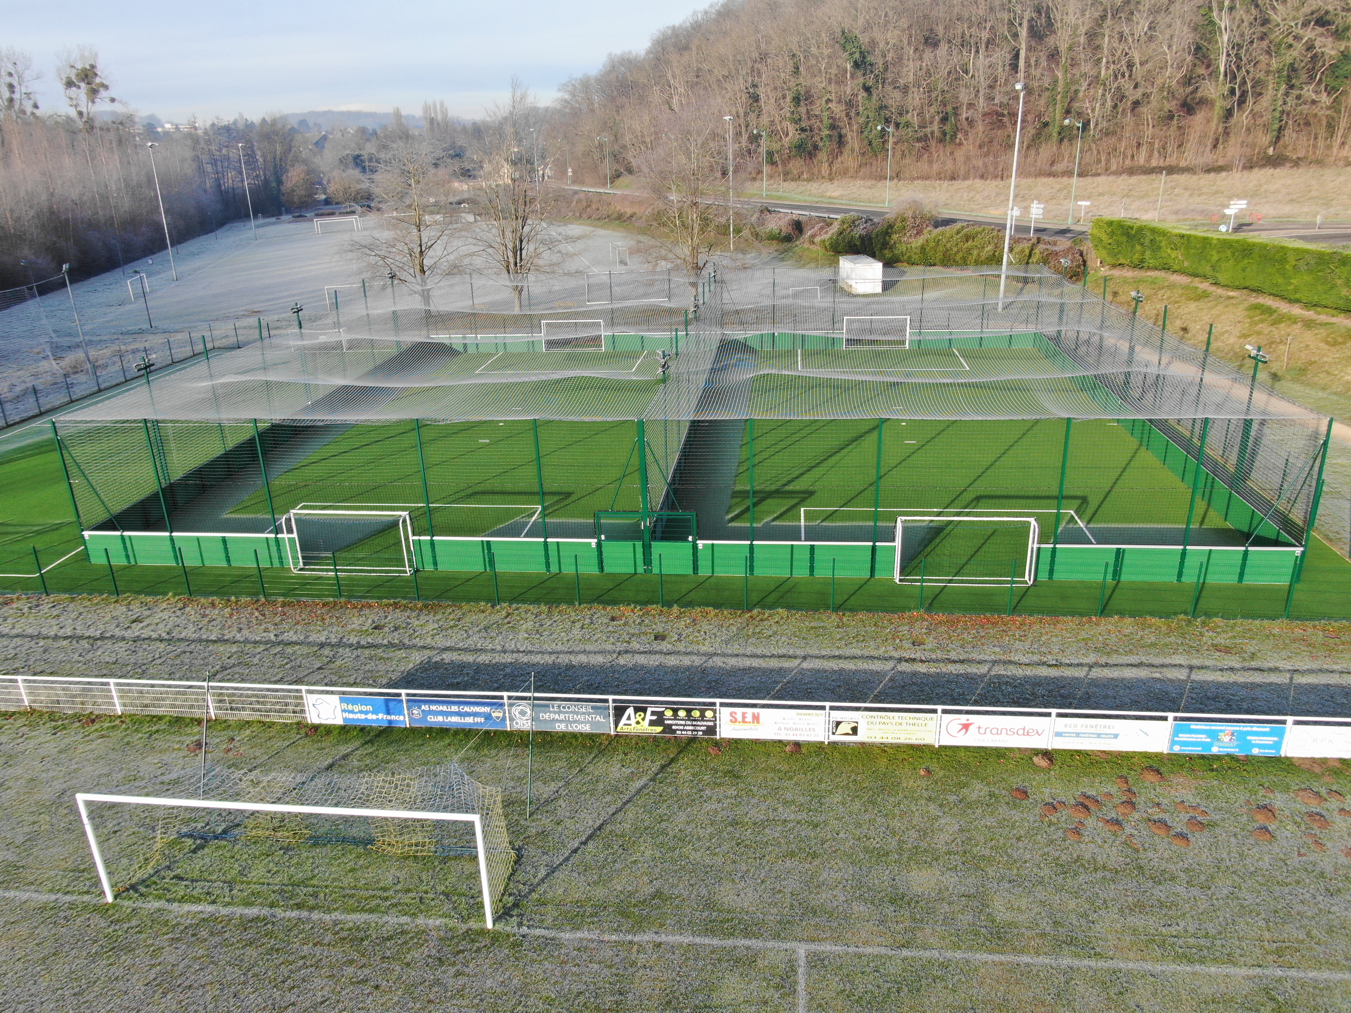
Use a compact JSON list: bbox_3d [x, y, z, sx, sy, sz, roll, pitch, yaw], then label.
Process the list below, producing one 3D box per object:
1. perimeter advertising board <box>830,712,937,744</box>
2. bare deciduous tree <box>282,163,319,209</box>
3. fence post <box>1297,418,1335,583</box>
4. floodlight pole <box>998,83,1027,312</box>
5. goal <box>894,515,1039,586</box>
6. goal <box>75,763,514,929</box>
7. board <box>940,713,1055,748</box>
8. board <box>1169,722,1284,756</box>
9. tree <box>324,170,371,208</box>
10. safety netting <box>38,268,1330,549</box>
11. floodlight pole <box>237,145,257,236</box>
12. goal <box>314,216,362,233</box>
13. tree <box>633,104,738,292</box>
[{"bbox_3d":[4.768,5.117,21.674,2.470,0.820,0.050,1,21,6],"label":"perimeter advertising board"},{"bbox_3d":[-81.877,-69.115,204.116,8.200,10.738,8.200,-2,22,0],"label":"bare deciduous tree"},{"bbox_3d":[19.014,-0.157,27.860,0.140,5.280,0.140,1,22,7],"label":"fence post"},{"bbox_3d":[24.311,-22.206,68.222,0.800,15.800,0.800,-8,22,-13],"label":"floodlight pole"},{"bbox_3d":[9.086,1.435,29.387,4.160,2.080,0.550,1,22,7],"label":"goal"},{"bbox_3d":[-6.885,5.989,17.643,7.540,2.480,2.000,1,22,7],"label":"goal"},{"bbox_3d":[7.284,5.145,21.409,2.470,0.820,0.050,1,21,6],"label":"board"},{"bbox_3d":[11.981,5.050,20.355,2.360,0.780,0.050,1,22,7],"label":"board"},{"bbox_3d":[-72.261,-69.293,205.094,9.600,8.900,9.600,1,22,7],"label":"tree"},{"bbox_3d":[1.006,-7.191,45.936,40.400,4.150,35.000,1,22,7],"label":"safety netting"},{"bbox_3d":[-65.081,-48.095,143.489,1.000,13.940,0.900,-6,21,-10],"label":"floodlight pole"},{"bbox_3d":[-58.675,-49.178,162.937,7.500,2.480,1.800,-8,22,-15],"label":"goal"},{"bbox_3d":[0.889,-24.038,75.180,9.300,15.350,9.000,-2,20,1],"label":"tree"}]

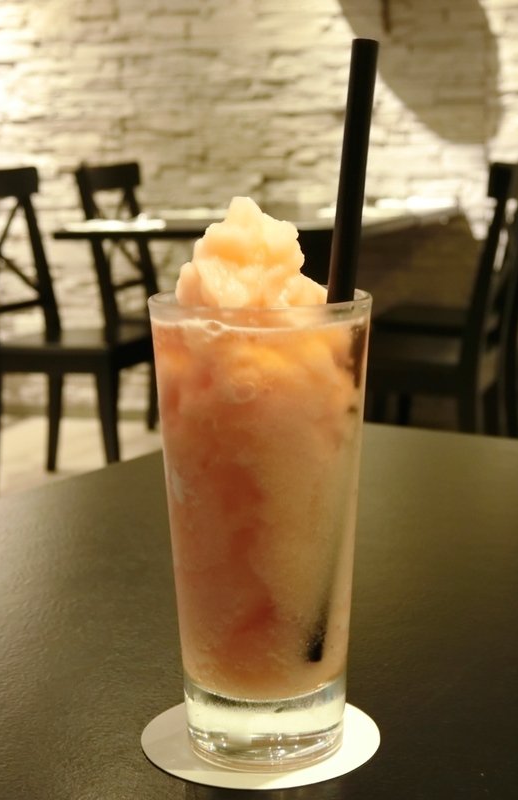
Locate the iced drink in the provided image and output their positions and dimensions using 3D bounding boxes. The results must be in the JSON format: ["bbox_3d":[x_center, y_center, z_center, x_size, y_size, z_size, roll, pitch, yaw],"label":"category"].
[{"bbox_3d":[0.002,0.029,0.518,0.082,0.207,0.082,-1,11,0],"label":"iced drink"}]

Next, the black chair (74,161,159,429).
[{"bbox_3d":[-0.257,-0.300,4.500,0.510,0.910,0.430,3,11,20],"label":"black chair"}]

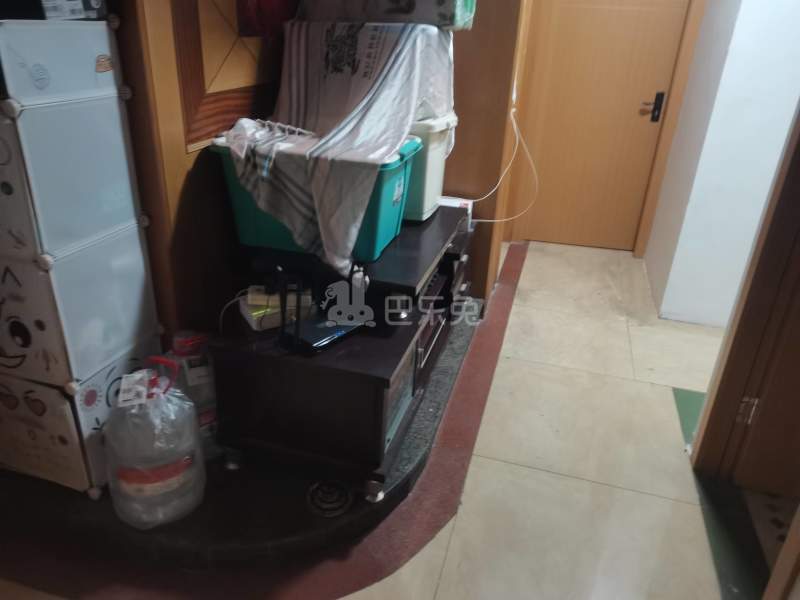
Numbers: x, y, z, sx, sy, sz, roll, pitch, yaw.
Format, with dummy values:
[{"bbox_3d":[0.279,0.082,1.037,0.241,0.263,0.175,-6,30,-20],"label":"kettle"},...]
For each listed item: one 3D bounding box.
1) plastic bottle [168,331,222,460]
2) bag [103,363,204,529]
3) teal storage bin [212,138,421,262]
[{"bbox_3d":[-0.672,0.303,1.991,0.230,0.414,0.230,9,25,13],"label":"plastic bottle"},{"bbox_3d":[-0.706,0.395,1.720,0.245,0.470,0.245,9,25,13],"label":"bag"},{"bbox_3d":[-0.290,-0.411,2.313,0.675,0.380,0.430,8,25,11],"label":"teal storage bin"}]

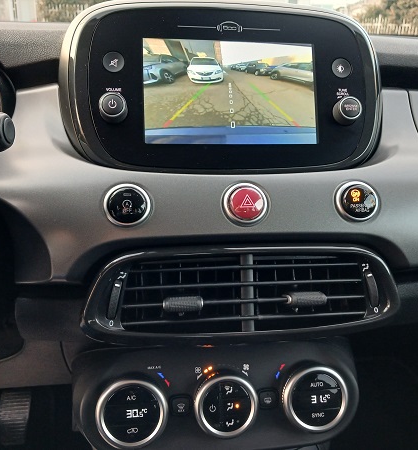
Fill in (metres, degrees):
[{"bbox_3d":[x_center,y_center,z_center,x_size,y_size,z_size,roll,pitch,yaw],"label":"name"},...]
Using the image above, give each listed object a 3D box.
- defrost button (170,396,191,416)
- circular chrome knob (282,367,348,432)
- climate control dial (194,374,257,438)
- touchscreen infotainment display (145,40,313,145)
[{"bbox_3d":[-0.027,0.174,0.449,0.018,0.020,0.006,-1,6,-9],"label":"defrost button"},{"bbox_3d":[0.101,0.166,0.459,0.065,0.065,0.022,-1,6,-9],"label":"circular chrome knob"},{"bbox_3d":[0.015,0.168,0.446,0.060,0.060,0.022,-1,6,-9],"label":"climate control dial"},{"bbox_3d":[0.019,-0.116,0.415,0.154,0.093,0.010,-1,-3,-9],"label":"touchscreen infotainment display"}]

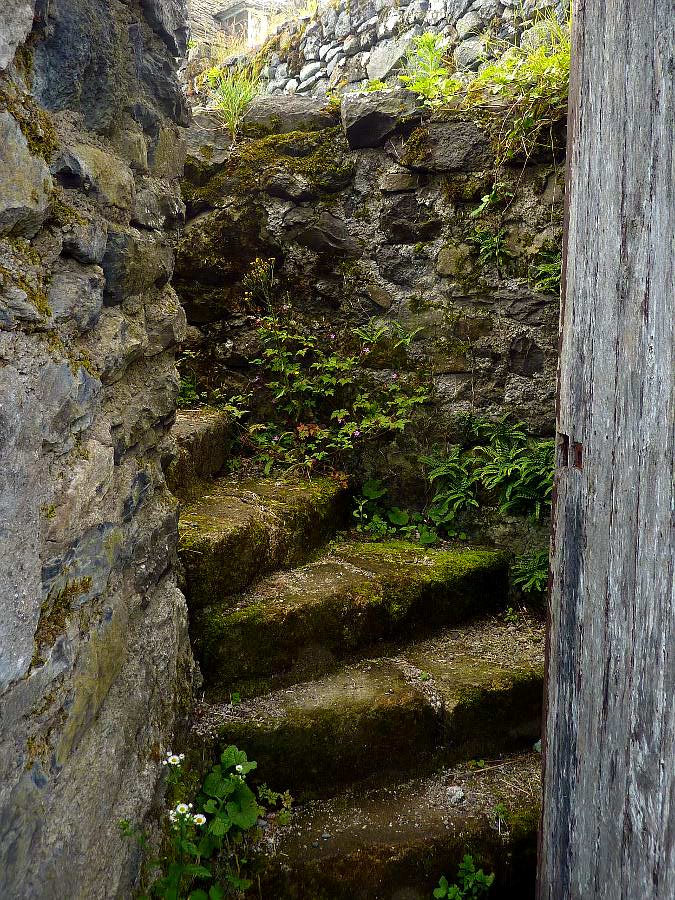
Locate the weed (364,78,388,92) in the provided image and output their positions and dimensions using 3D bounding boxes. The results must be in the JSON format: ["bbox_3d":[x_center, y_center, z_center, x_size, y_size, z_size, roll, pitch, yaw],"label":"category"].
[{"bbox_3d":[0.180,-1.703,3.050,0.123,0.064,0.100,0,6,0],"label":"weed"}]

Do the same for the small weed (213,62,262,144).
[{"bbox_3d":[-0.452,-1.569,2.950,0.189,0.316,0.190,0,6,0],"label":"small weed"}]

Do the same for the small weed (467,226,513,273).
[{"bbox_3d":[0.621,-0.819,2.660,0.170,0.172,0.120,0,6,0],"label":"small weed"}]

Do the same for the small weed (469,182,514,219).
[{"bbox_3d":[0.629,-1.020,2.660,0.173,0.129,0.100,0,6,0],"label":"small weed"}]

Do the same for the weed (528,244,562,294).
[{"bbox_3d":[0.853,-0.726,2.620,0.143,0.187,0.120,0,6,0],"label":"weed"}]

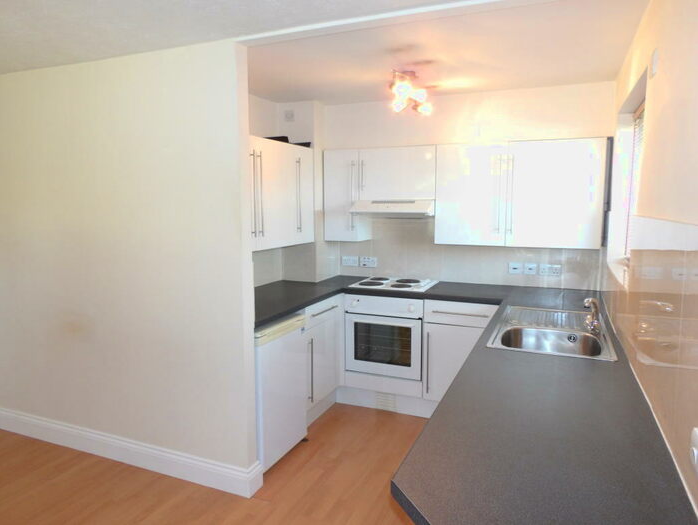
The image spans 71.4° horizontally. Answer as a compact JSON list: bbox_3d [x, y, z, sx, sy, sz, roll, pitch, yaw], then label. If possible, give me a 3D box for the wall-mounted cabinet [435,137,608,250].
[{"bbox_3d":[1.199,-0.482,3.475,1.095,0.717,0.323,3,7,23],"label":"wall-mounted cabinet"}]

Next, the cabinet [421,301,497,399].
[{"bbox_3d":[0.866,0.595,3.574,0.504,0.705,0.562,3,7,23],"label":"cabinet"}]

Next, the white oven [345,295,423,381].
[{"bbox_3d":[0.354,0.512,3.776,0.599,0.585,0.553,3,7,23],"label":"white oven"}]

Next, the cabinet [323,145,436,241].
[{"bbox_3d":[0.281,-0.526,3.869,0.904,0.717,0.323,3,7,23],"label":"cabinet"}]

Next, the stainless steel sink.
[{"bbox_3d":[1.015,0.404,2.443,0.499,0.161,0.929,3,7,23],"label":"stainless steel sink"}]

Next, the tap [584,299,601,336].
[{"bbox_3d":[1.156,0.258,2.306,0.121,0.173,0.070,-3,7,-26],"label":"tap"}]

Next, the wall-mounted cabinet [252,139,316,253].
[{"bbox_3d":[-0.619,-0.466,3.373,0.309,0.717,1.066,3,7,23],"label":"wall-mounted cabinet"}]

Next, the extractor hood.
[{"bbox_3d":[0.381,-0.413,3.731,0.601,0.132,0.521,3,7,23],"label":"extractor hood"}]

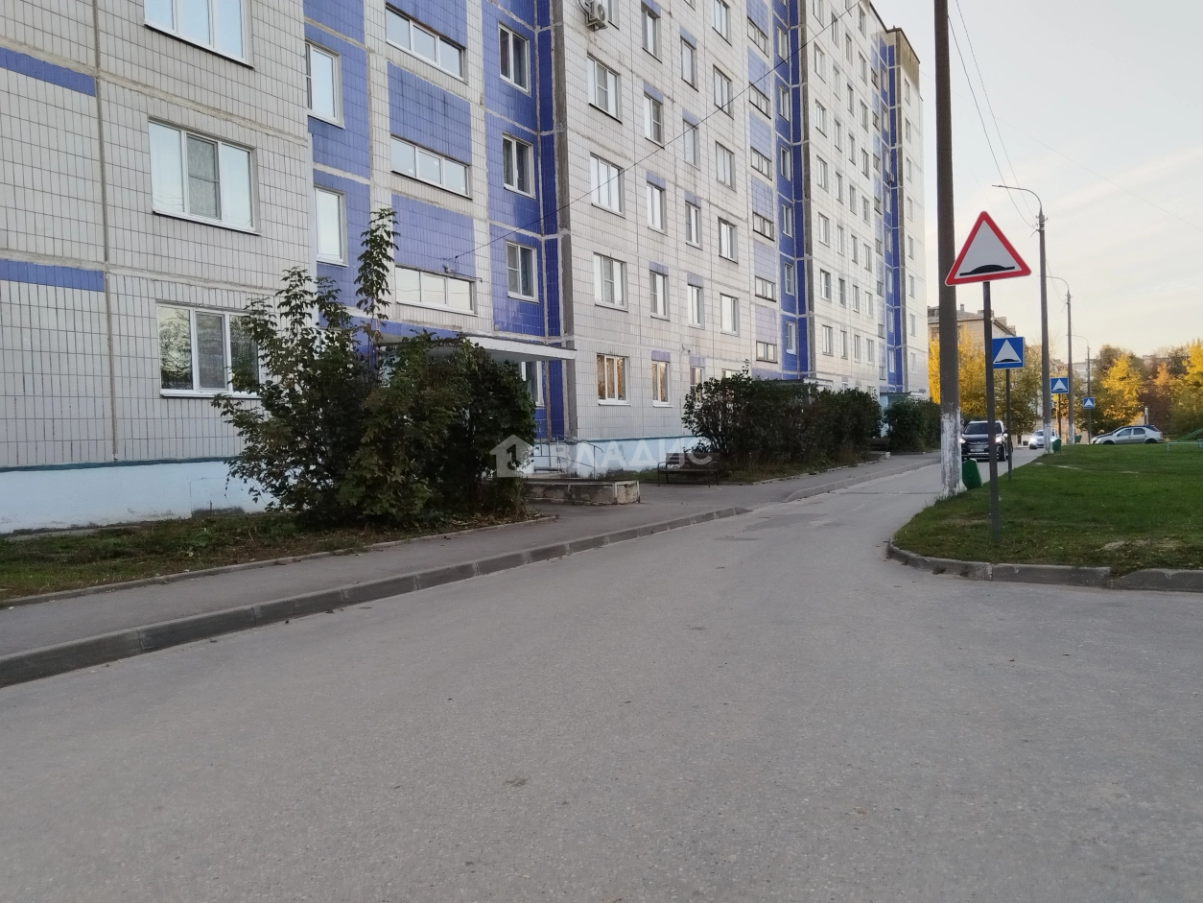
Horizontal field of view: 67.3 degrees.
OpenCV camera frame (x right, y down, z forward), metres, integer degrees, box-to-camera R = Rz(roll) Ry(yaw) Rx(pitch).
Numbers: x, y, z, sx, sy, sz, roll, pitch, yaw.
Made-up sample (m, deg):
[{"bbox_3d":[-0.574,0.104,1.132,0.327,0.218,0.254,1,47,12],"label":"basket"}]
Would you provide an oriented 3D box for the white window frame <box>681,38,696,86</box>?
[{"bbox_3d":[3.004,-13.703,32.011,0.180,1.437,1.447,-1,1,29],"label":"white window frame"}]

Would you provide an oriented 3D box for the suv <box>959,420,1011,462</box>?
[{"bbox_3d":[16.406,-0.451,38.429,1.870,1.690,4.650,-1,1,29],"label":"suv"}]

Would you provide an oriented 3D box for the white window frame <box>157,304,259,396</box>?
[{"bbox_3d":[-6.324,-1.606,14.651,0.160,1.400,1.950,-1,1,29],"label":"white window frame"}]

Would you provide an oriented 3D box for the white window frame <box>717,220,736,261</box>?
[{"bbox_3d":[4.800,-8.130,35.000,0.180,1.407,1.990,-1,1,29],"label":"white window frame"}]

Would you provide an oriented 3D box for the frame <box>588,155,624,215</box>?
[{"bbox_3d":[0.129,-7.689,26.196,0.160,1.420,1.980,-1,1,29],"label":"frame"}]

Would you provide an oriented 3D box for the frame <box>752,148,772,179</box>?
[{"bbox_3d":[7.179,-13.034,41.098,0.180,0.794,2.774,-1,1,29],"label":"frame"}]

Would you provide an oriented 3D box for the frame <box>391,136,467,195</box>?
[{"bbox_3d":[-3.973,-6.524,20.896,0.180,0.764,2.824,-1,1,29],"label":"frame"}]

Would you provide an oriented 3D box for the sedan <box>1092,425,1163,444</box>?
[{"bbox_3d":[32.865,-0.864,56.500,4.350,1.460,1.700,-1,1,20],"label":"sedan"}]

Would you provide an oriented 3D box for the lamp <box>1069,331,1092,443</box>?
[{"bbox_3d":[41.273,-5.382,78.000,1.900,9.500,0.350,-1,1,29],"label":"lamp"}]

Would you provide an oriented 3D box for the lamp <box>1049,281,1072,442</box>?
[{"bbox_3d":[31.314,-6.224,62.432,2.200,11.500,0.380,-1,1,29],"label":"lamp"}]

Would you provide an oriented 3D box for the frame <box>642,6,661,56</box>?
[{"bbox_3d":[1.529,-13.354,28.878,0.160,1.420,1.390,-1,1,29],"label":"frame"}]

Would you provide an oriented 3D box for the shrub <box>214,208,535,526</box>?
[{"bbox_3d":[-3.468,-1.400,14.874,2.400,4.800,5.200,-1,1,29],"label":"shrub"}]

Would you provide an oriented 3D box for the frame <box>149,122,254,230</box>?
[{"bbox_3d":[-6.476,-4.421,14.690,0.180,1.397,1.990,-1,1,29],"label":"frame"}]

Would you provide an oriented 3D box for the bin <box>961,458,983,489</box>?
[{"bbox_3d":[6.602,0.398,16.100,0.380,0.580,0.380,-1,1,29],"label":"bin"}]

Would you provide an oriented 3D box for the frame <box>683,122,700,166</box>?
[{"bbox_3d":[3.095,-10.836,32.059,0.180,1.407,1.377,-1,1,29],"label":"frame"}]

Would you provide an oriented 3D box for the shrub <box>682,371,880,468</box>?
[{"bbox_3d":[6.608,-0.989,30.690,2.400,2.700,14.000,-1,1,29],"label":"shrub"}]

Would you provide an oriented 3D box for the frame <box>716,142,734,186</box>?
[{"bbox_3d":[4.644,-10.786,34.303,0.160,1.420,1.880,-1,1,29],"label":"frame"}]

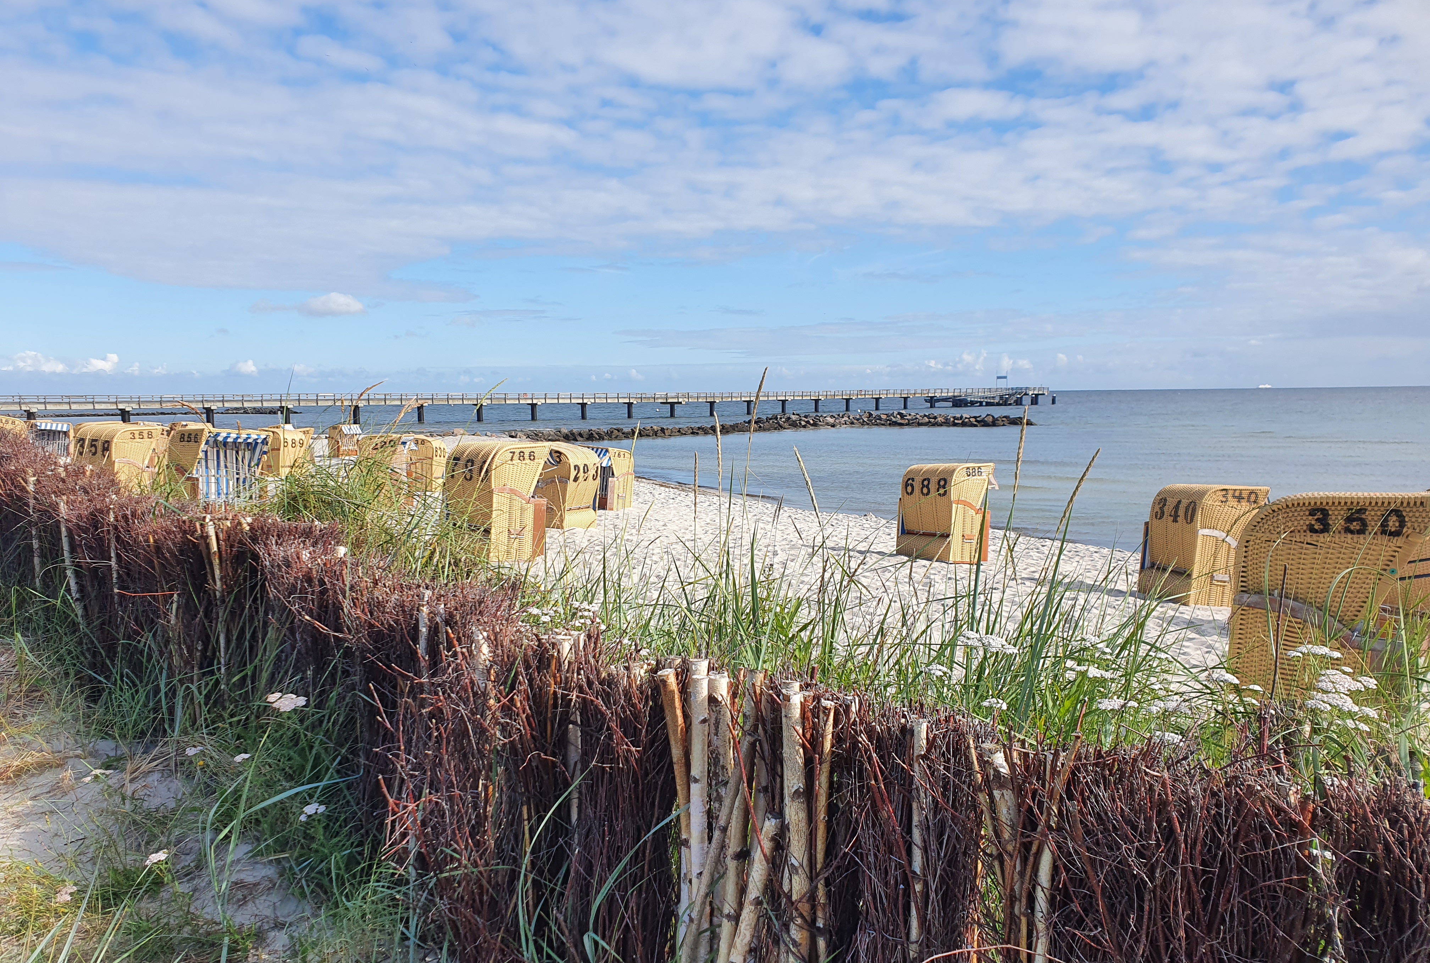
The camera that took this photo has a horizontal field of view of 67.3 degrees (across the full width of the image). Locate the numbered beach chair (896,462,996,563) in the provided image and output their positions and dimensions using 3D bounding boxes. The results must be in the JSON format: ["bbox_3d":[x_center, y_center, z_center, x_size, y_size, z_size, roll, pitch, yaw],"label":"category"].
[{"bbox_3d":[3.911,0.502,18.159,1.000,1.580,1.235,-4,5,-33],"label":"numbered beach chair"}]

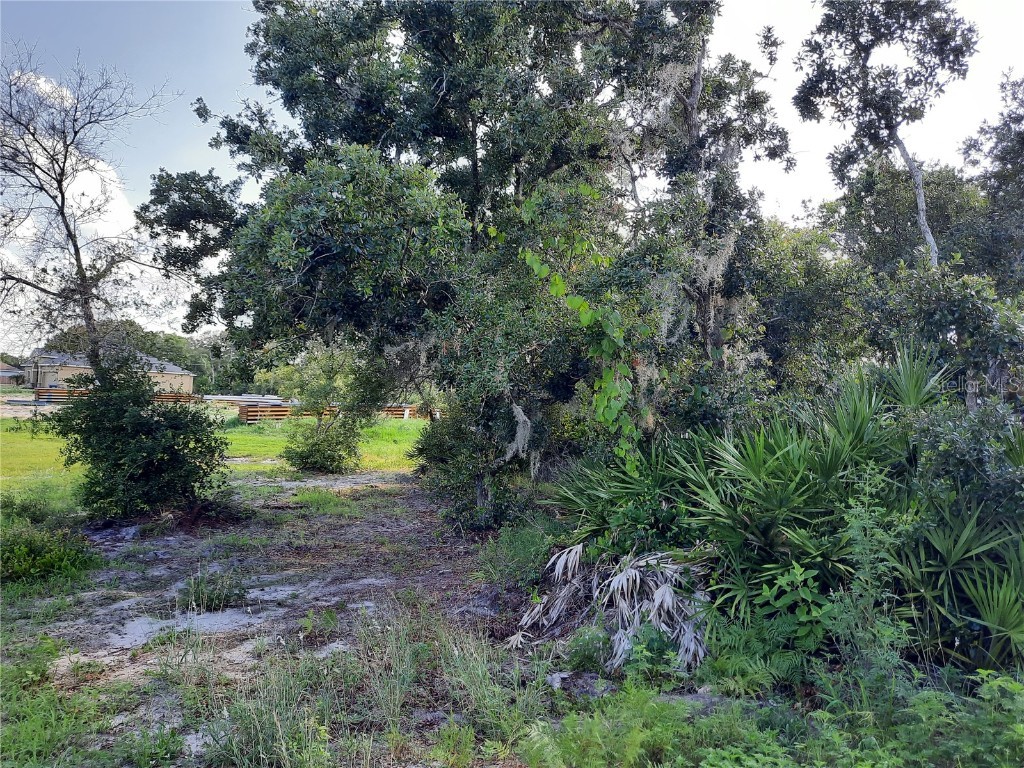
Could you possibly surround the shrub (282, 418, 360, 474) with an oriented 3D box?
[{"bbox_3d":[-4.153,1.256,16.249,1.650,1.200,1.500,3,-2,-14],"label":"shrub"}]

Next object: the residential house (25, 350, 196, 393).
[{"bbox_3d":[-56.021,-1.642,104.207,12.900,5.300,18.200,1,-2,39],"label":"residential house"}]

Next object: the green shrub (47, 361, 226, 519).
[{"bbox_3d":[-4.791,0.647,9.658,2.050,1.950,1.850,4,-2,-28],"label":"green shrub"}]

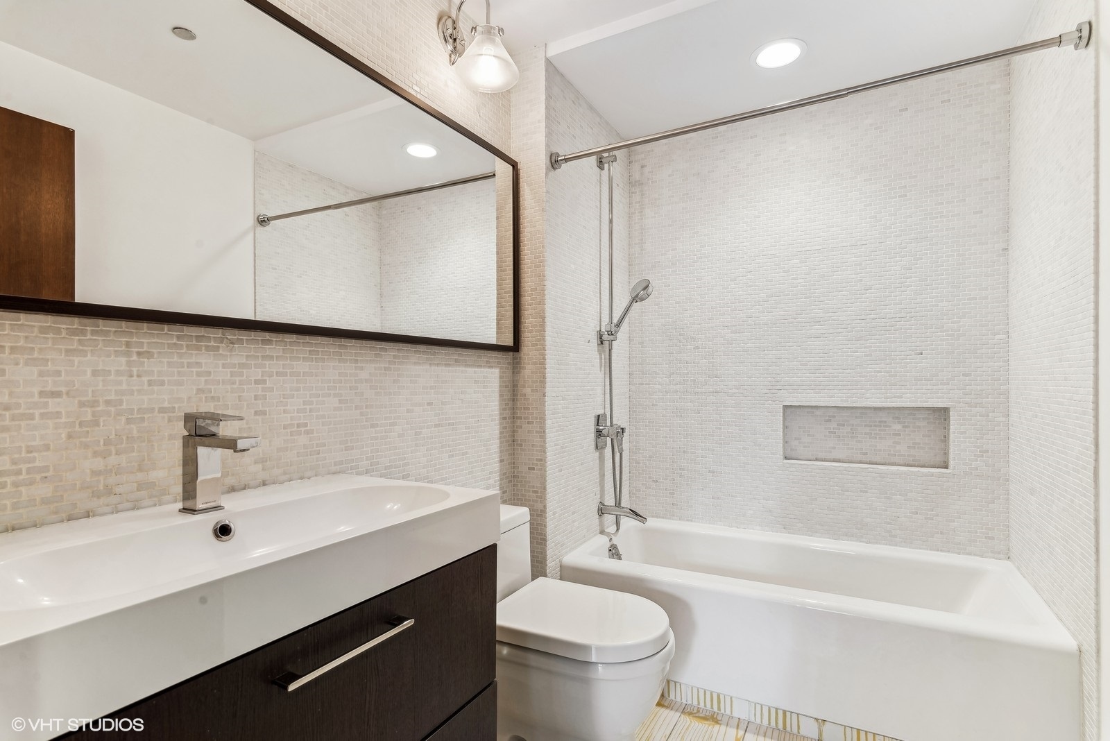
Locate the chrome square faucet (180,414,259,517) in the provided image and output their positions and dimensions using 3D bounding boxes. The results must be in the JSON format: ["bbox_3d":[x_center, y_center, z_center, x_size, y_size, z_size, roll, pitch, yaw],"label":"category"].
[{"bbox_3d":[-0.605,0.169,0.947,0.172,0.180,0.052,0,-1,30],"label":"chrome square faucet"}]

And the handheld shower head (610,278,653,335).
[{"bbox_3d":[0.368,-0.291,2.452,0.068,0.280,0.110,37,-13,-16],"label":"handheld shower head"}]

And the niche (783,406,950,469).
[{"bbox_3d":[1.315,0.279,2.252,0.607,0.255,0.094,0,-1,30],"label":"niche"}]

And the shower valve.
[{"bbox_3d":[0.259,0.280,2.388,0.117,0.160,0.118,0,-1,30],"label":"shower valve"}]

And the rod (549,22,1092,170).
[{"bbox_3d":[0.654,-0.822,1.670,1.520,0.062,0.062,0,-1,30],"label":"rod"}]

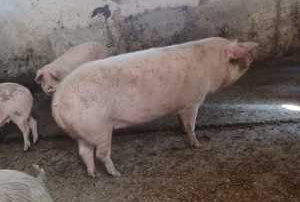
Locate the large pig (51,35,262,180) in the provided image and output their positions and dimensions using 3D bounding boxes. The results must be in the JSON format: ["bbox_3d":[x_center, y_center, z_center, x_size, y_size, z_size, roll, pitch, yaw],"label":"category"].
[{"bbox_3d":[0.178,-0.018,2.207,1.702,0.845,0.450,-18,25,-22],"label":"large pig"}]

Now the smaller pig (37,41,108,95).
[{"bbox_3d":[-0.813,-0.307,3.520,0.340,0.630,1.200,3,25,26],"label":"smaller pig"}]

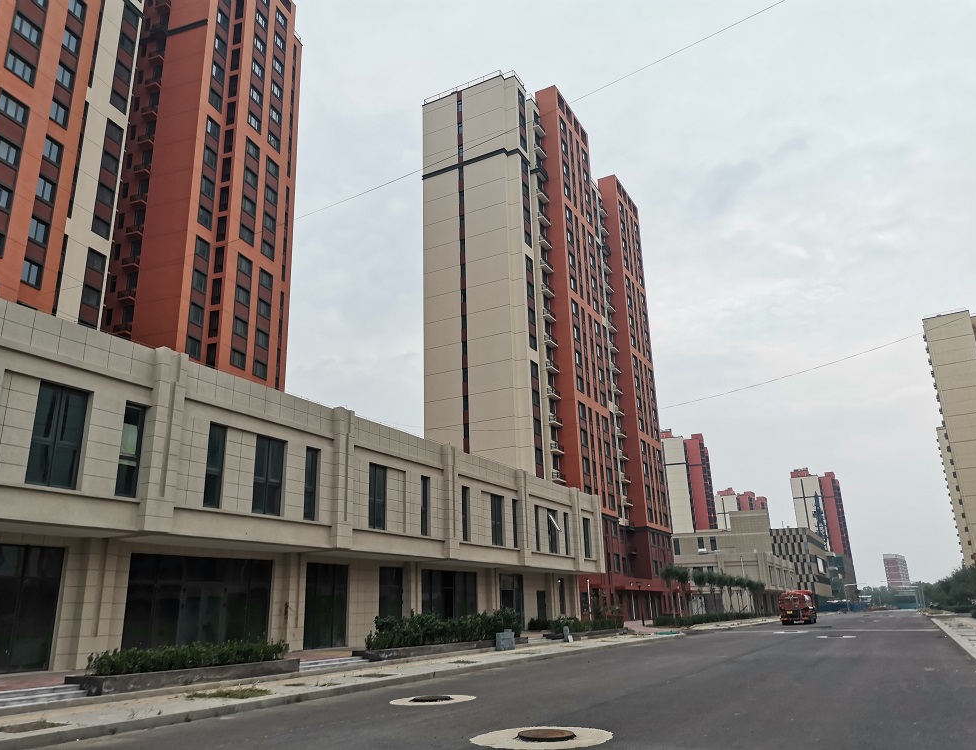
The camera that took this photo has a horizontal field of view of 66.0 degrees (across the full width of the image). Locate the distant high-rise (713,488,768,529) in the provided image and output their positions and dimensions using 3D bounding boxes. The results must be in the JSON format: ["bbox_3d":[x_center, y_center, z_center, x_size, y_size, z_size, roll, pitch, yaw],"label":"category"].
[{"bbox_3d":[143.456,96.045,414.517,17.500,61.948,48.000,-12,-20,28],"label":"distant high-rise"}]

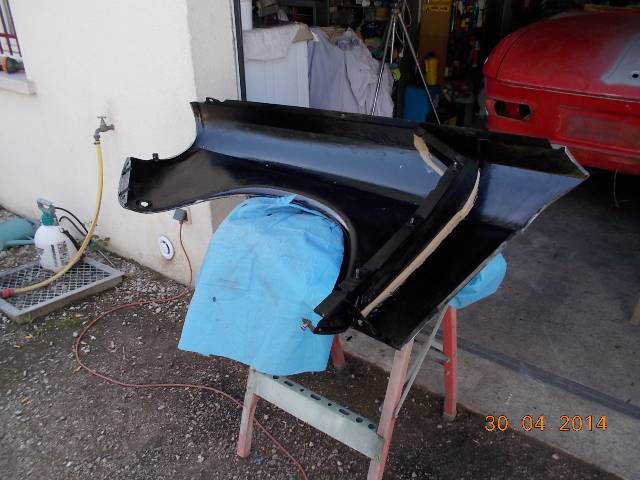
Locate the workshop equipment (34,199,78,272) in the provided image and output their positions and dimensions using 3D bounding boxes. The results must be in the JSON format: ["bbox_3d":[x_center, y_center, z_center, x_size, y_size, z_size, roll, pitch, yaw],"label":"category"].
[{"bbox_3d":[-1.482,-0.048,2.956,0.200,0.405,0.200,-24,35,-38],"label":"workshop equipment"}]

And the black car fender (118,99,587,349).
[{"bbox_3d":[-0.060,-0.130,1.416,1.297,0.268,0.620,17,41,32],"label":"black car fender"}]

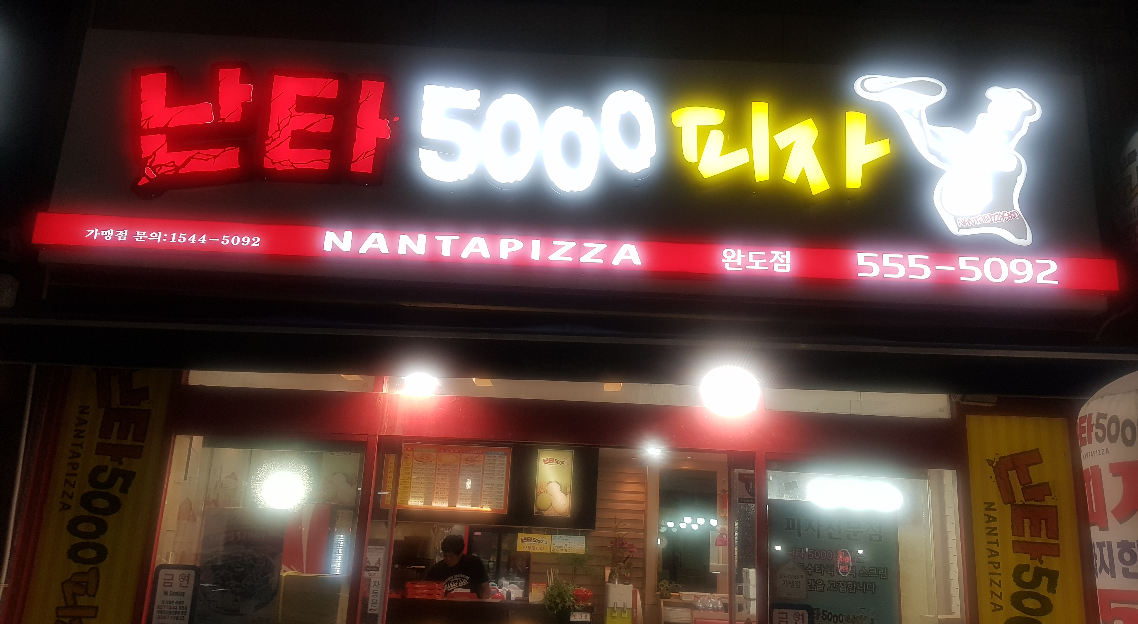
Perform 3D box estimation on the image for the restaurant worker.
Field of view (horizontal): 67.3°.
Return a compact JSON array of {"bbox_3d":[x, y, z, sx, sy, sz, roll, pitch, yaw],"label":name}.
[{"bbox_3d":[-0.987,2.685,7.315,0.560,1.490,0.450,0,-14,9],"label":"restaurant worker"}]

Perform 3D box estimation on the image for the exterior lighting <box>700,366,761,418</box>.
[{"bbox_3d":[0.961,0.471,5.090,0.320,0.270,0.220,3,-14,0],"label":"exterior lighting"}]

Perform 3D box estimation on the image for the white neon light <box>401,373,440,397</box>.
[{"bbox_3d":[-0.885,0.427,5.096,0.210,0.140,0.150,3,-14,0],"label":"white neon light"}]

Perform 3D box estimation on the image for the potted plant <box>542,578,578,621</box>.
[{"bbox_3d":[-0.069,2.224,6.608,0.260,0.310,0.260,3,-14,0],"label":"potted plant"}]

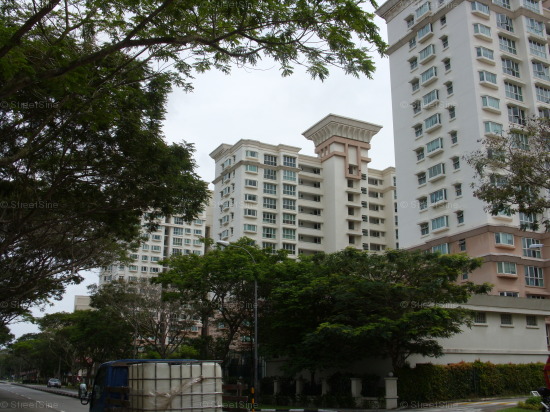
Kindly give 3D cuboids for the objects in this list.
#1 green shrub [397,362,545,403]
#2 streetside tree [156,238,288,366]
[{"bbox_3d":[12.247,10.903,37.452,12.400,2.150,1.200,8,-17,-25],"label":"green shrub"},{"bbox_3d":[-3.900,8.090,44.290,9.300,11.400,9.000,0,-16,0],"label":"streetside tree"}]

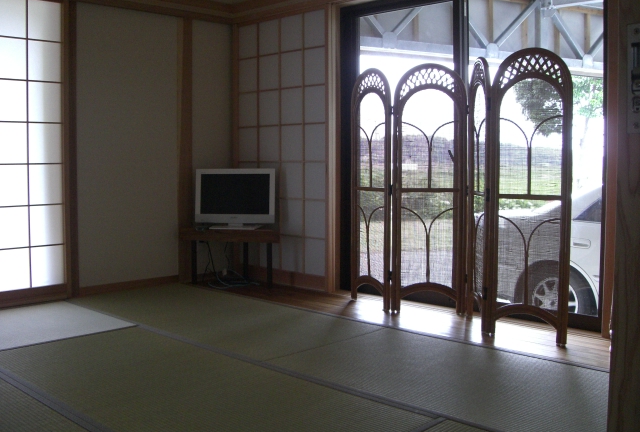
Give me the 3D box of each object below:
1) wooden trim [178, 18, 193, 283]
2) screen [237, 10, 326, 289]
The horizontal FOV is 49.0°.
[{"bbox_3d":[-0.897,-0.419,4.630,0.060,1.711,0.110,4,6,45],"label":"wooden trim"},{"bbox_3d":[-0.261,-0.412,4.542,0.865,1.711,0.040,4,6,45],"label":"screen"}]

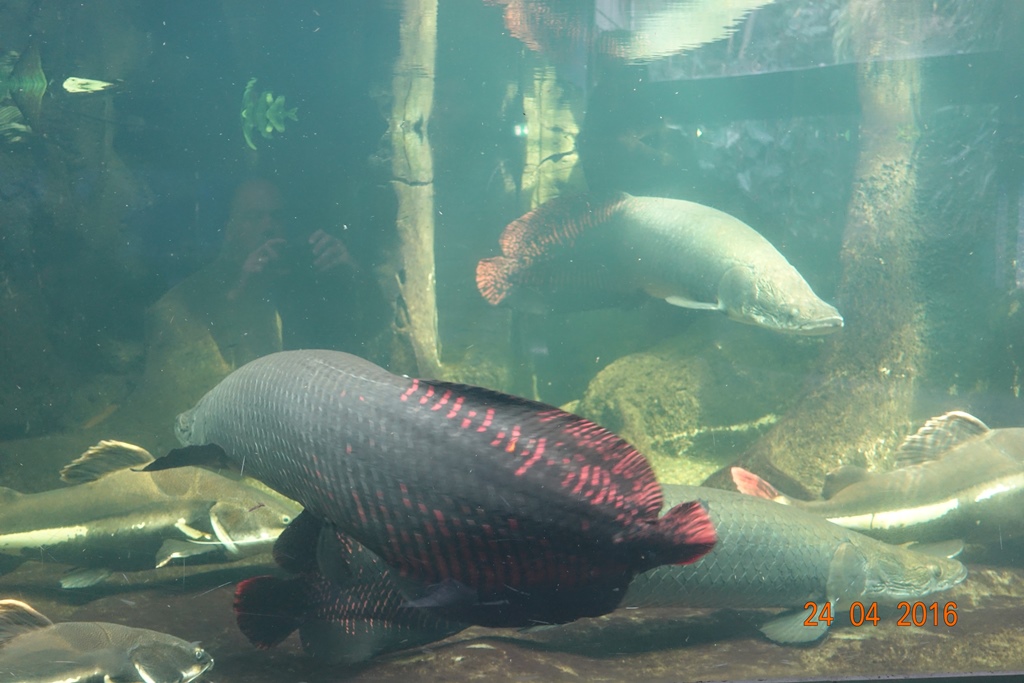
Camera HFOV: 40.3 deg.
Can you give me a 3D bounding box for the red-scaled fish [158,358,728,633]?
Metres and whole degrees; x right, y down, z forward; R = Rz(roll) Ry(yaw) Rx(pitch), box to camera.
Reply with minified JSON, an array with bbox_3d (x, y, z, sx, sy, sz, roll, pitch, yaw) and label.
[{"bbox_3d":[-0.205,0.265,2.750,1.360,0.360,0.320,6,6,38],"label":"red-scaled fish"}]

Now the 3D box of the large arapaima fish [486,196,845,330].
[{"bbox_3d":[0.345,-0.200,3.550,1.170,0.300,0.280,10,9,39],"label":"large arapaima fish"}]

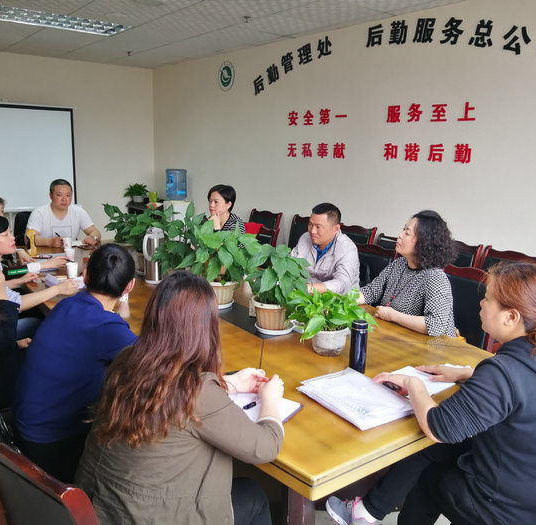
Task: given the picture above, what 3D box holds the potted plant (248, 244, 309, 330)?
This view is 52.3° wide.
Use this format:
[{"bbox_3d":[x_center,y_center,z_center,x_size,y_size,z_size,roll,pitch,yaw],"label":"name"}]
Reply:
[{"bbox_3d":[0.051,0.111,2.621,0.300,0.380,0.300,2,12,1],"label":"potted plant"}]

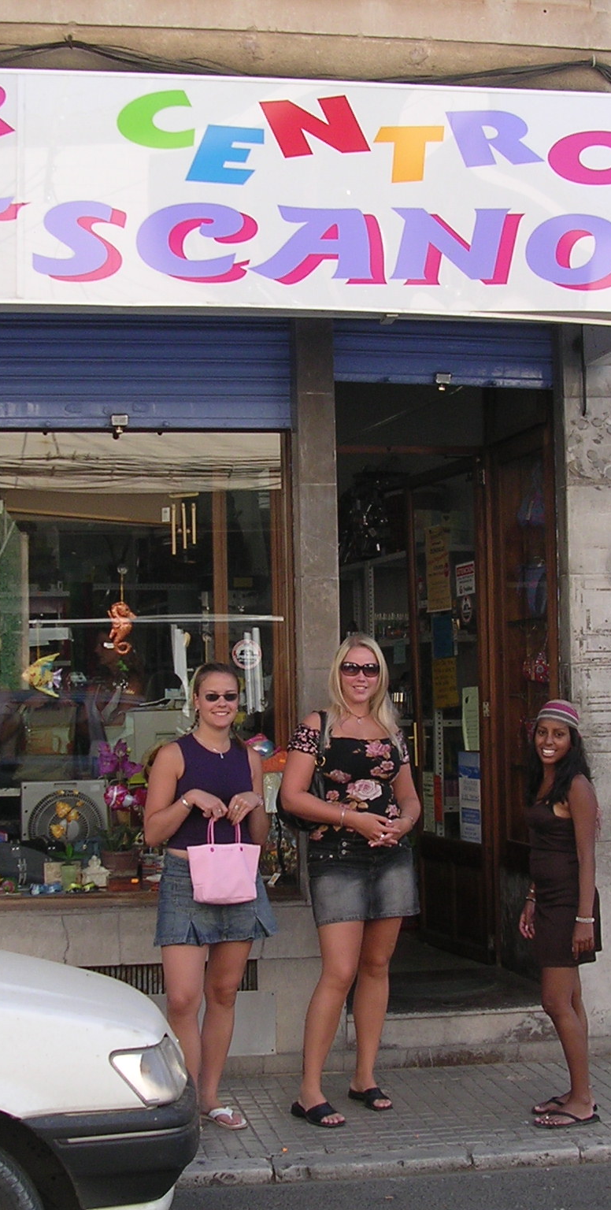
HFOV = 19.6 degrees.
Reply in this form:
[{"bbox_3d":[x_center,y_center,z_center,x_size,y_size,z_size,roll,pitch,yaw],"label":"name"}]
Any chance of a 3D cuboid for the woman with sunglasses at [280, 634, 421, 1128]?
[{"bbox_3d":[0.162,0.984,6.372,0.475,1.745,0.420,-1,-2,-10],"label":"woman with sunglasses"}]

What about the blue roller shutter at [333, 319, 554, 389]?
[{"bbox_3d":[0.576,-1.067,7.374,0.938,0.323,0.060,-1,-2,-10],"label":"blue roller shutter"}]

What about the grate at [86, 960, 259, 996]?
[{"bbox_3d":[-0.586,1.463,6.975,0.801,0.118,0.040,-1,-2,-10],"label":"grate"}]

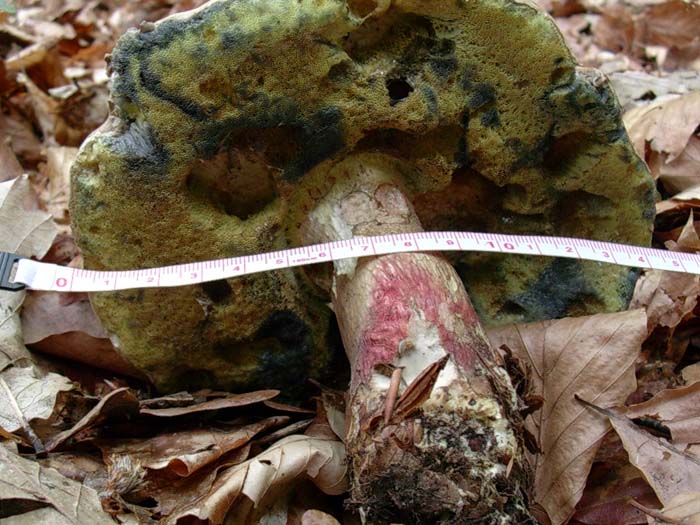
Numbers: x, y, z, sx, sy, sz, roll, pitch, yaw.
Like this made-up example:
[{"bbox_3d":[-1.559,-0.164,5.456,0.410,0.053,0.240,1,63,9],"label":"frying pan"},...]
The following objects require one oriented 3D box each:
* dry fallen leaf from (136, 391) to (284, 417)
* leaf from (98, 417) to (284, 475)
[{"bbox_3d":[-0.034,0.034,0.222,0.034,0.004,0.012,-7,28,-1],"label":"dry fallen leaf"},{"bbox_3d":[-0.036,0.043,0.210,0.040,0.007,0.017,-11,30,-10],"label":"leaf"}]

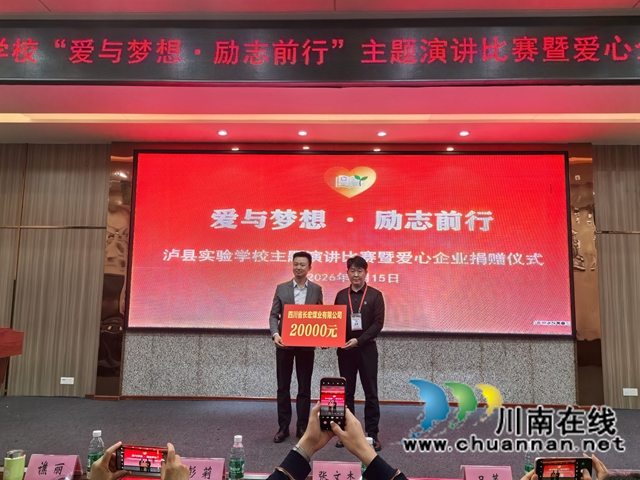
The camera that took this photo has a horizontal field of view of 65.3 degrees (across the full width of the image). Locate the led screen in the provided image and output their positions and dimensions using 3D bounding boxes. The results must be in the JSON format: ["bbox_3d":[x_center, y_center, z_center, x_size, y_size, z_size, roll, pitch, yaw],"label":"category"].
[{"bbox_3d":[0.354,0.019,6.358,5.524,2.281,0.100,1,-6,2],"label":"led screen"}]

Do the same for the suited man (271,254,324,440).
[{"bbox_3d":[-0.226,0.979,4.766,0.530,1.738,0.400,1,-6,2],"label":"suited man"}]

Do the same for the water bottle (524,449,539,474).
[{"bbox_3d":[0.848,0.919,1.984,0.063,0.225,0.063,1,-6,2],"label":"water bottle"}]

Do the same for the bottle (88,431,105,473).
[{"bbox_3d":[-0.938,0.915,2.087,0.064,0.225,0.064,1,-6,2],"label":"bottle"}]

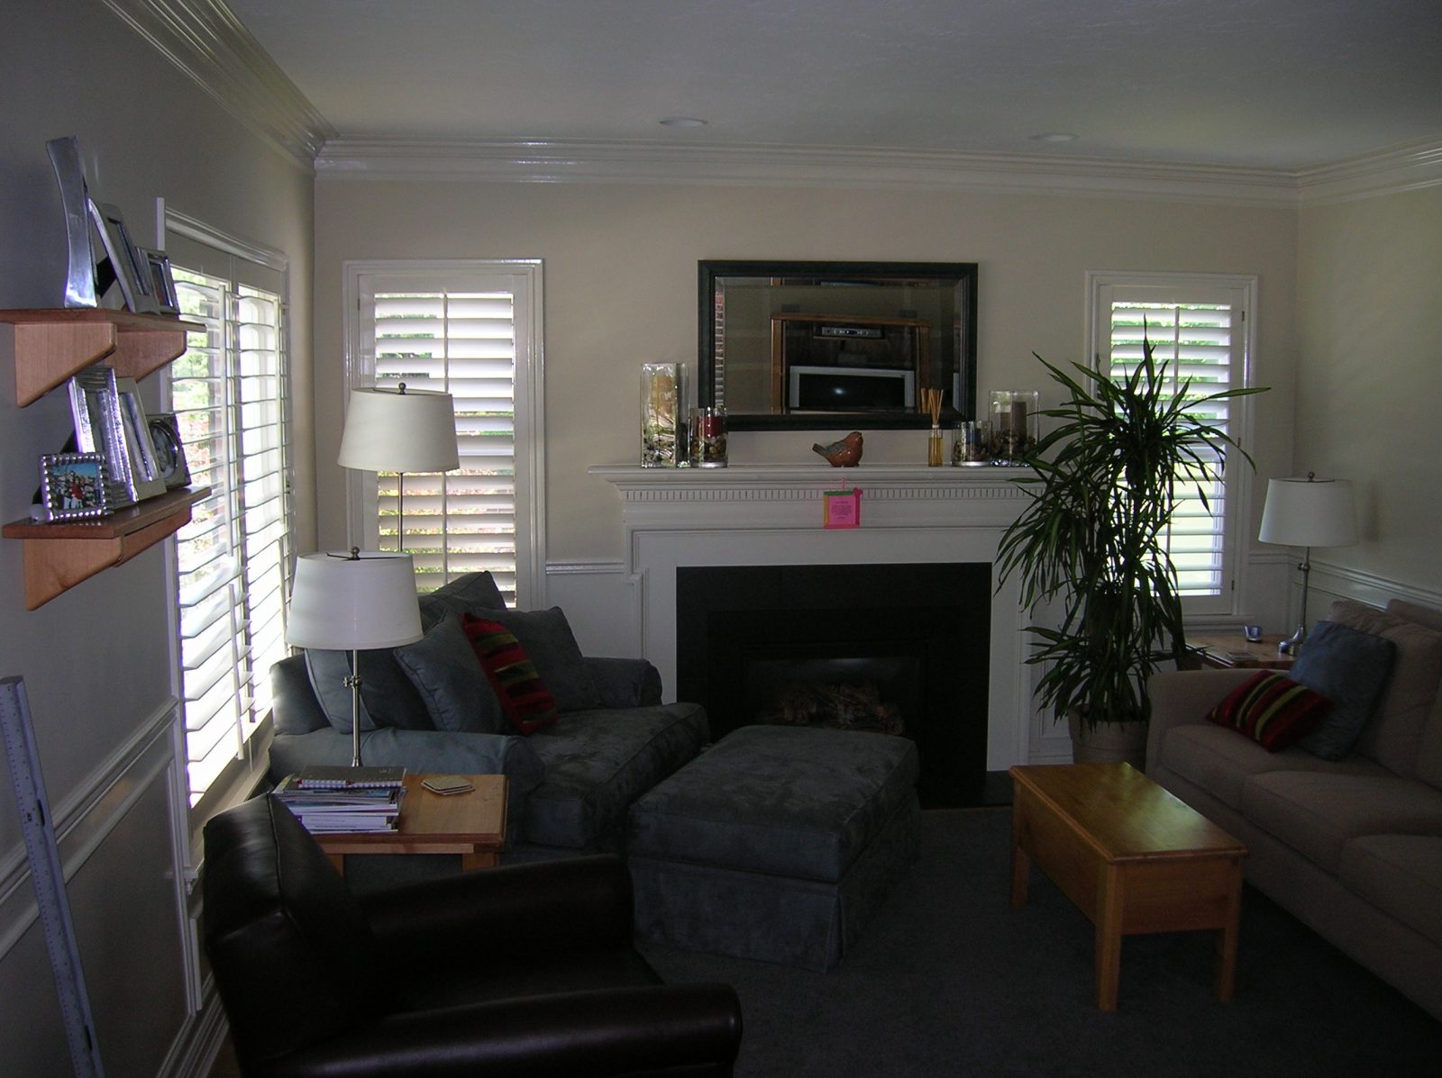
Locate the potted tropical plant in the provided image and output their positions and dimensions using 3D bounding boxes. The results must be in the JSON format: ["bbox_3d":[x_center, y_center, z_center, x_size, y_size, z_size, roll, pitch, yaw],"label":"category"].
[{"bbox_3d":[1.560,0.104,5.417,0.950,1.840,0.880,-1,7,-8],"label":"potted tropical plant"}]

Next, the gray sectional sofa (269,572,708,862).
[{"bbox_3d":[-0.602,0.639,4.340,0.953,0.894,1.271,2,7,18],"label":"gray sectional sofa"}]

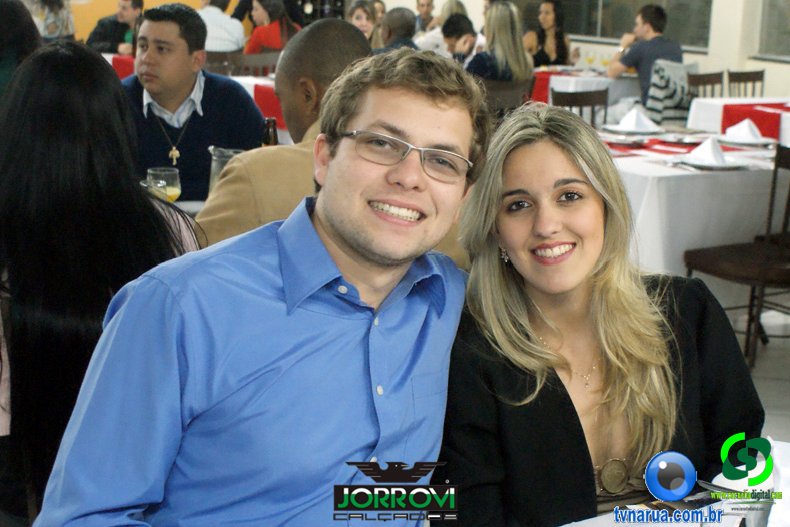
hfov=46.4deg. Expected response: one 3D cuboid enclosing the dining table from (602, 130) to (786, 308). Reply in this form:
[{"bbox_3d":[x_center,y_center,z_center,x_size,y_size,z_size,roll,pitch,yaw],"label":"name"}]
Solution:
[{"bbox_3d":[1.298,-0.121,4.009,1.150,0.760,1.120,-4,16,-14],"label":"dining table"}]

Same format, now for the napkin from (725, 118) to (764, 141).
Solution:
[{"bbox_3d":[1.513,-0.592,3.991,0.180,0.110,0.140,-4,16,-14],"label":"napkin"}]

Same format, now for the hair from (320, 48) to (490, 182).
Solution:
[{"bbox_3d":[0.011,-0.166,1.045,0.175,0.165,0.205,8,8,-16],"label":"hair"}]

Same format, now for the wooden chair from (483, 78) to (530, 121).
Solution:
[{"bbox_3d":[0.729,-0.854,6.341,0.430,0.870,0.500,-2,16,-8],"label":"wooden chair"}]

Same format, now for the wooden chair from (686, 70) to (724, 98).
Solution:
[{"bbox_3d":[2.288,-0.875,6.417,0.420,0.870,0.480,-5,17,-17],"label":"wooden chair"}]

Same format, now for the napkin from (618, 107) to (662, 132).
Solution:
[{"bbox_3d":[1.131,-0.667,4.248,0.190,0.110,0.140,-4,16,-14],"label":"napkin"}]

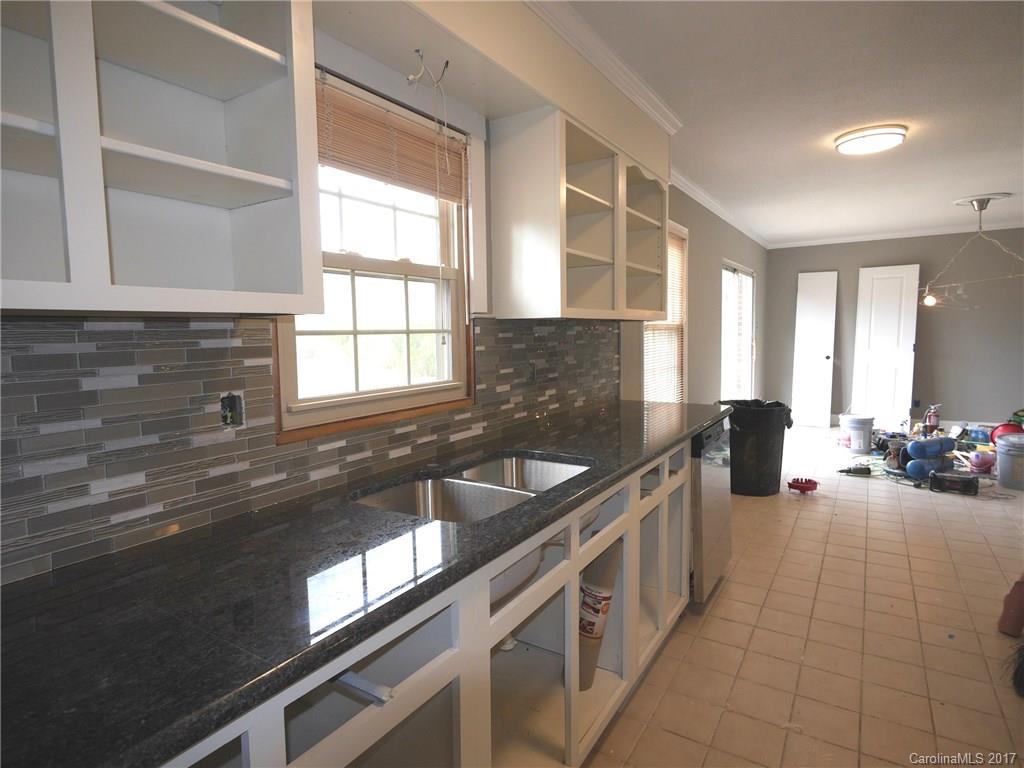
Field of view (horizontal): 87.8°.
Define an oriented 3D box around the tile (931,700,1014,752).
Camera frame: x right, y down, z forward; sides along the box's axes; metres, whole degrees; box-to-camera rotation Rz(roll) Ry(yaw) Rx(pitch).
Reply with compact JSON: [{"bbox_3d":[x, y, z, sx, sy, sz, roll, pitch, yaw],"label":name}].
[{"bbox_3d":[1.529,1.143,1.778,0.202,0.010,0.202,2,6,34],"label":"tile"}]

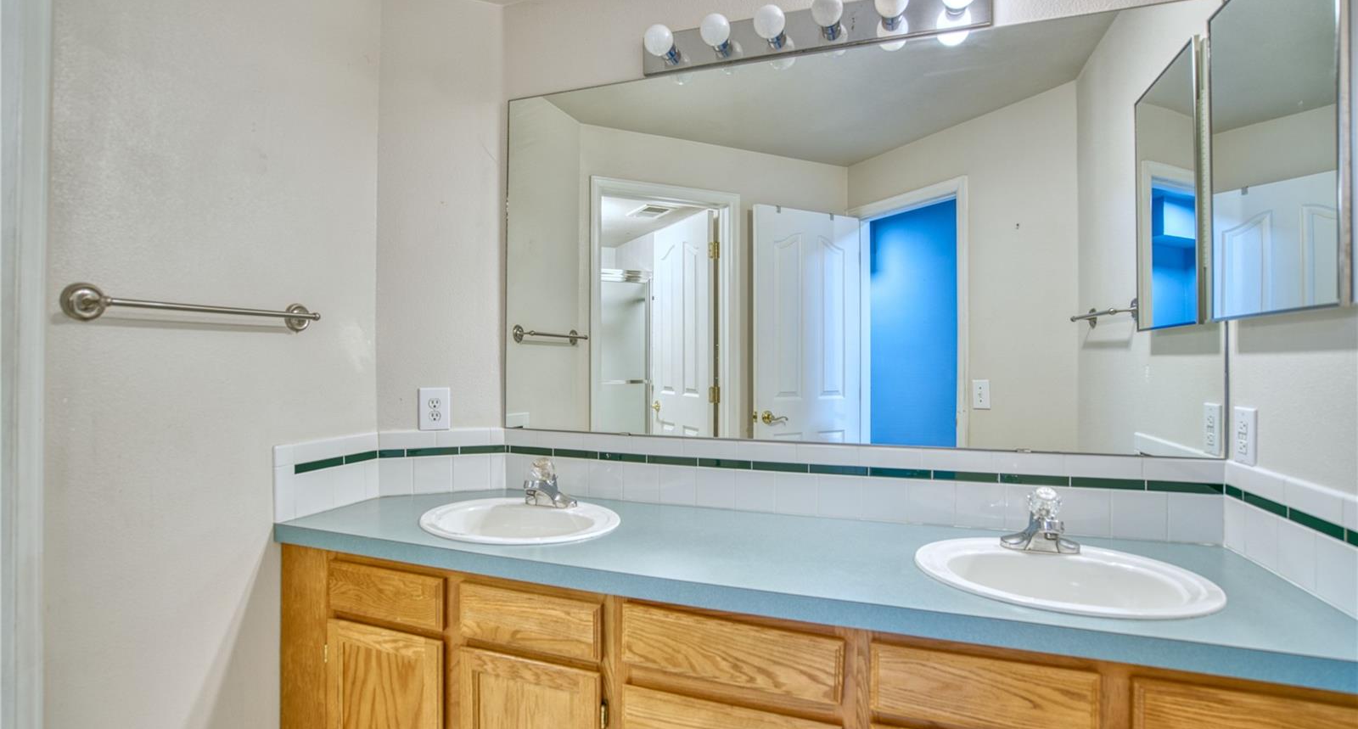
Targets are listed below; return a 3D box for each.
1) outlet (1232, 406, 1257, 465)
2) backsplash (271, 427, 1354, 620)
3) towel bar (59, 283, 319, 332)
[{"bbox_3d":[1.194,0.150,1.270,0.008,0.119,0.075,0,0,19],"label":"outlet"},{"bbox_3d":[0.111,0.306,1.408,2.178,0.195,0.560,0,0,17],"label":"backsplash"},{"bbox_3d":[-1.003,-0.116,1.316,0.074,0.072,0.515,0,0,17],"label":"towel bar"}]

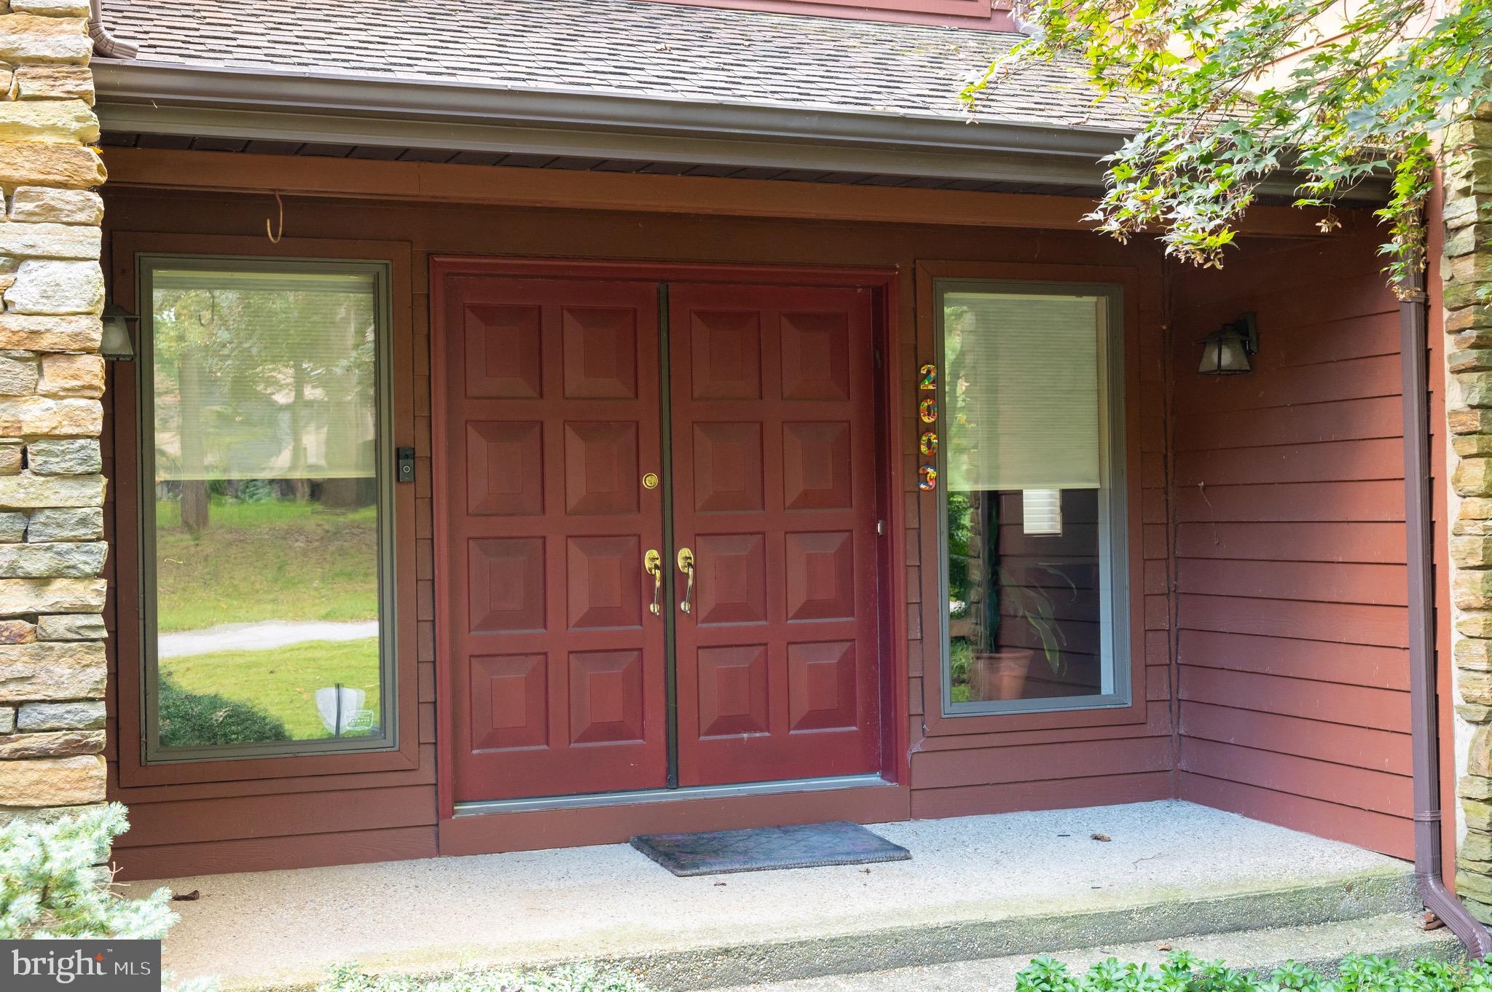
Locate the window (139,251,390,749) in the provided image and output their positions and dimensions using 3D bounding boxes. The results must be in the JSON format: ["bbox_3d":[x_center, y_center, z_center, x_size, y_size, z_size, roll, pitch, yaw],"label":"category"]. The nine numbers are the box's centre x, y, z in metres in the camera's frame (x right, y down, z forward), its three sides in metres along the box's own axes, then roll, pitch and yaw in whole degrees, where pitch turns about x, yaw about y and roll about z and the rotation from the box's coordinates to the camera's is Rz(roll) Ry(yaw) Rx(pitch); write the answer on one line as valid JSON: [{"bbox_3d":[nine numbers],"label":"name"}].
[{"bbox_3d":[-1.733,0.041,6.627,0.905,1.815,0.090,-1,-1,-19],"label":"window"}]

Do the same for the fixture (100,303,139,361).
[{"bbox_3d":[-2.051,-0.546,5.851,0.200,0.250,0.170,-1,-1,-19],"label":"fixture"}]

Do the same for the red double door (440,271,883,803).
[{"bbox_3d":[-0.304,0.146,7.233,1.830,2.030,0.110,-1,-1,-19],"label":"red double door"}]

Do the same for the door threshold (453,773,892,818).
[{"bbox_3d":[-0.261,1.171,7.156,1.810,0.045,0.170,-1,-1,-19],"label":"door threshold"}]

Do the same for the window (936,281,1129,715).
[{"bbox_3d":[1.195,0.004,7.634,0.895,1.800,0.090,-1,-1,-19],"label":"window"}]

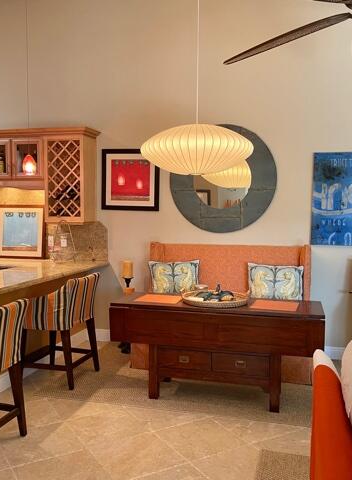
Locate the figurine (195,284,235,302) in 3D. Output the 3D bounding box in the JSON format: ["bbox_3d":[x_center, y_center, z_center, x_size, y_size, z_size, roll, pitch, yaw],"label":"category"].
[{"bbox_3d":[0.307,0.423,3.808,0.300,0.110,0.180,1,3,15],"label":"figurine"}]

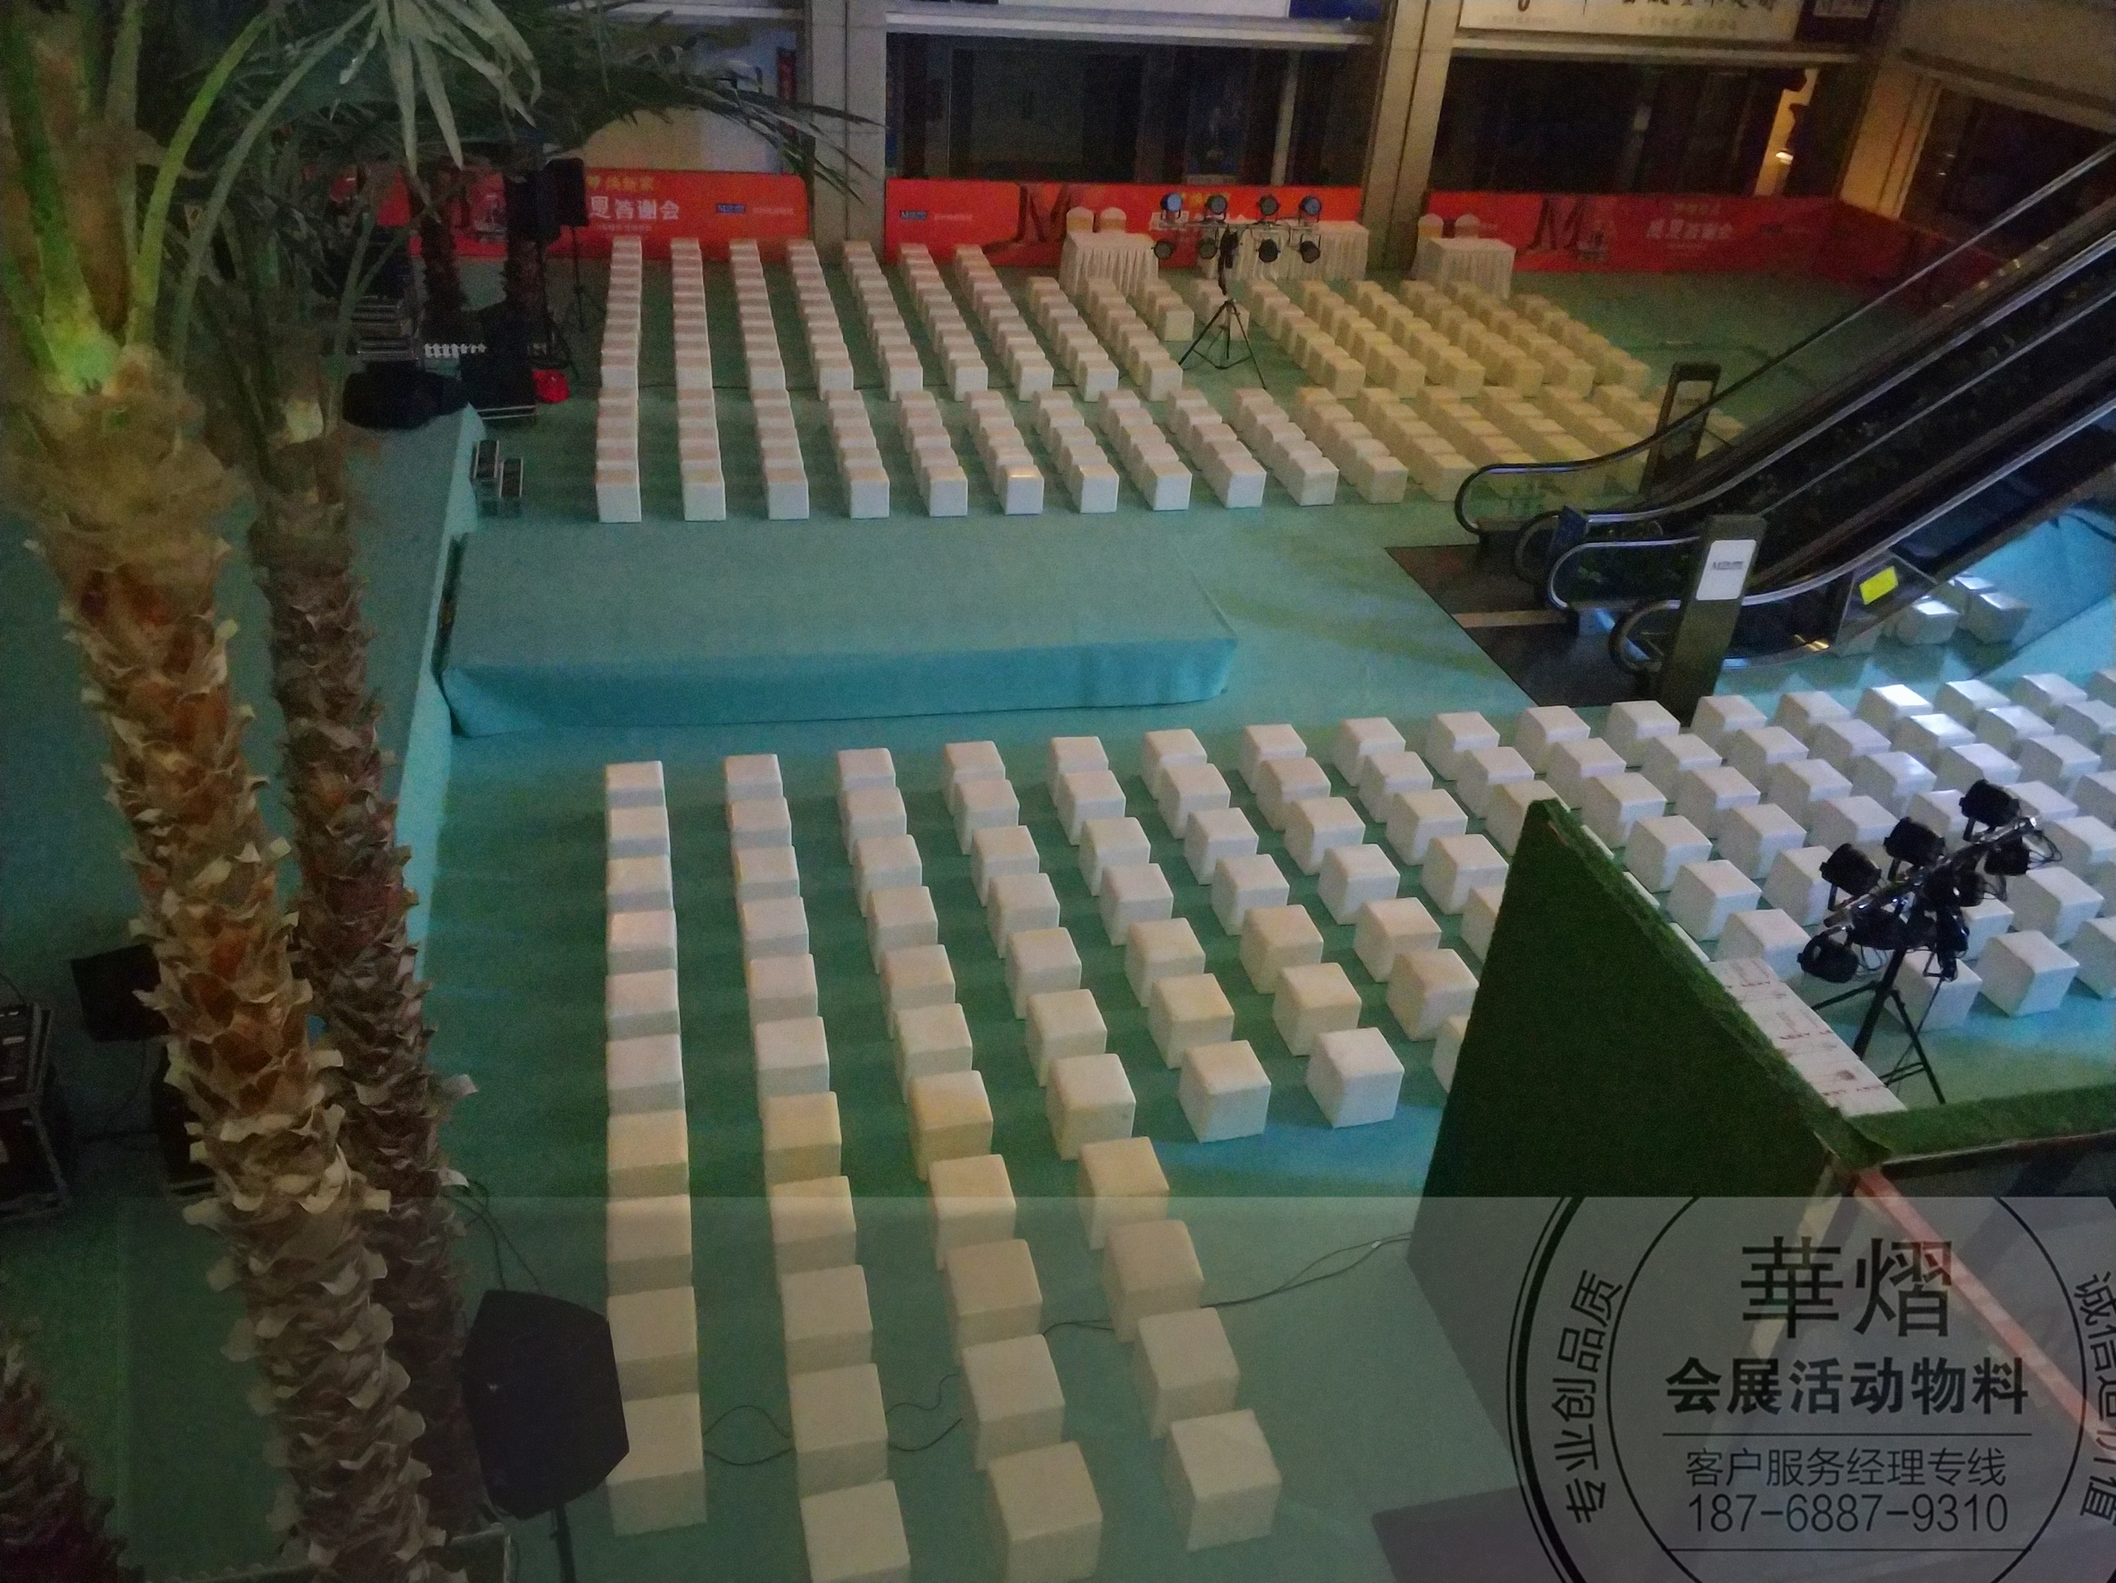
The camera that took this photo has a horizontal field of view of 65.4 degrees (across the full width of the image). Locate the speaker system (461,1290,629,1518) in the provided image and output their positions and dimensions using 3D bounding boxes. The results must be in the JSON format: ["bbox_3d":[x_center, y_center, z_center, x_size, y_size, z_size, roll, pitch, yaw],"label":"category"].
[{"bbox_3d":[-1.770,2.098,5.583,0.438,0.690,0.382,11,33,10],"label":"speaker system"}]

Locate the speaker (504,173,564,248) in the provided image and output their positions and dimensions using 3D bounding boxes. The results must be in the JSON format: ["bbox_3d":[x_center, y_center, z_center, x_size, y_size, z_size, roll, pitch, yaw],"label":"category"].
[{"bbox_3d":[-6.172,-6.894,19.498,0.430,0.730,0.450,21,36,23],"label":"speaker"}]

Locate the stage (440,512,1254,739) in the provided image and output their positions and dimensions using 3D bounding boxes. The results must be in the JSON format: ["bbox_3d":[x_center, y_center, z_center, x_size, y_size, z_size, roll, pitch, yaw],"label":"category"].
[{"bbox_3d":[-1.867,-1.532,14.736,6.480,0.599,2.430,-3,33,-12],"label":"stage"}]

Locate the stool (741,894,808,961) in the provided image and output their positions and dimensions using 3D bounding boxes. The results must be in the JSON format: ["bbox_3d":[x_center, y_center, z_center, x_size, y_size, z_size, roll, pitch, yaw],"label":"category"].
[{"bbox_3d":[-1.844,0.988,10.798,0.400,0.395,0.400,-4,33,-14],"label":"stool"}]

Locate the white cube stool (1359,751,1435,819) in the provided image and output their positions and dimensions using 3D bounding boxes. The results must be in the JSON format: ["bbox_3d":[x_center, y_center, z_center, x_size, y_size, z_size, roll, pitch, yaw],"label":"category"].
[{"bbox_3d":[2.688,-0.031,13.087,0.405,0.386,0.405,-4,33,-13],"label":"white cube stool"}]

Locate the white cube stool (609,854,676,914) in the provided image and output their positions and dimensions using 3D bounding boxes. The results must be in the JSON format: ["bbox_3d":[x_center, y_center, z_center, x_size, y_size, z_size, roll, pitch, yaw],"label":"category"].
[{"bbox_3d":[-2.827,0.730,11.195,0.400,0.395,0.400,-4,33,-13],"label":"white cube stool"}]

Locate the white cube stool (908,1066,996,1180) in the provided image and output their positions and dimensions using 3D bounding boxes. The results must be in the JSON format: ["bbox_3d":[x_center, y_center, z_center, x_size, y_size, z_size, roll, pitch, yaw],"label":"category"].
[{"bbox_3d":[-0.619,1.940,9.588,0.400,0.400,0.400,-4,34,-14],"label":"white cube stool"}]

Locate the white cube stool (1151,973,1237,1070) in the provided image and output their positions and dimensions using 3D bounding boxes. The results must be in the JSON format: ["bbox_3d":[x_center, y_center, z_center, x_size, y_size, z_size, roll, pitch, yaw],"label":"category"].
[{"bbox_3d":[0.852,1.460,10.497,0.405,0.386,0.405,-5,33,-14],"label":"white cube stool"}]

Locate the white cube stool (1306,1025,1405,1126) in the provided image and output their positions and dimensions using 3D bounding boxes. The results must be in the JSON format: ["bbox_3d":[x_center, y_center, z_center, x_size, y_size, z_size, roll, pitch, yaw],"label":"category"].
[{"bbox_3d":[1.841,1.761,10.174,0.400,0.400,0.400,-4,33,-14],"label":"white cube stool"}]

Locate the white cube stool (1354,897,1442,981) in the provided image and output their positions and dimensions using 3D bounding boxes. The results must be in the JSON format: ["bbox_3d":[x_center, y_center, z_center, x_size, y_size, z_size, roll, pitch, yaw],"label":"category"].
[{"bbox_3d":[2.319,1.012,11.255,0.400,0.390,0.395,-5,33,-15],"label":"white cube stool"}]

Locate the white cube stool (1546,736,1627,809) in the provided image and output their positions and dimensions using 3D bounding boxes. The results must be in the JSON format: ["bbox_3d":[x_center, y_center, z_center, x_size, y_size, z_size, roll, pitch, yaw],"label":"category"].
[{"bbox_3d":[4.301,-0.156,13.434,0.400,0.395,0.400,-5,33,-15],"label":"white cube stool"}]

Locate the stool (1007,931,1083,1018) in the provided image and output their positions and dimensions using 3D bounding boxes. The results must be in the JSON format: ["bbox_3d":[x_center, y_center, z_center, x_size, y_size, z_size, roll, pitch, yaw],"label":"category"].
[{"bbox_3d":[-0.103,1.188,10.843,0.400,0.395,0.400,-4,33,-14],"label":"stool"}]

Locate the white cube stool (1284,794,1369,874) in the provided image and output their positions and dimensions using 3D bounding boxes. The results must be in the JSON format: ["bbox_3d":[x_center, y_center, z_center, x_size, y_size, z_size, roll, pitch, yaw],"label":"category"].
[{"bbox_3d":[2.033,0.332,12.493,0.400,0.395,0.402,-4,34,-15],"label":"white cube stool"}]

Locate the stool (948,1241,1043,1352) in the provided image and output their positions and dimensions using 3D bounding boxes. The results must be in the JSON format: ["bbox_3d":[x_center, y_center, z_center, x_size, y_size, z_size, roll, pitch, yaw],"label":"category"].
[{"bbox_3d":[-0.336,2.581,8.303,0.400,0.385,0.400,-4,33,-13],"label":"stool"}]

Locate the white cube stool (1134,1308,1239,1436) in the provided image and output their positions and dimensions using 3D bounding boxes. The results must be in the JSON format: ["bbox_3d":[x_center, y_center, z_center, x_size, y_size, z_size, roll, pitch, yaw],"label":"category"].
[{"bbox_3d":[0.622,2.859,8.099,0.400,0.390,0.401,-4,33,-13],"label":"white cube stool"}]

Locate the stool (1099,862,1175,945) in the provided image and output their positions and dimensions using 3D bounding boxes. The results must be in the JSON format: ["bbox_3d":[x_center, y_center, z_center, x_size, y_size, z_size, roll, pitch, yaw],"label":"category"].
[{"bbox_3d":[0.554,0.792,11.565,0.400,0.400,0.400,-4,33,-13],"label":"stool"}]

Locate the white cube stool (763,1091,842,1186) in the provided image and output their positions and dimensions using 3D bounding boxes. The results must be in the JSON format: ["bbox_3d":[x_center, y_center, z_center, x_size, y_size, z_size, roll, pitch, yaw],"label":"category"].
[{"bbox_3d":[-1.435,1.991,9.255,0.400,0.395,0.400,-3,33,-12],"label":"white cube stool"}]

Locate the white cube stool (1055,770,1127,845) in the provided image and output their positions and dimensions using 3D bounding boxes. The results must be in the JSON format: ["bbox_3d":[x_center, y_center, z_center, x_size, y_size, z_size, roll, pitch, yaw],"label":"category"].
[{"bbox_3d":[0.262,0.123,12.585,0.400,0.395,0.400,-5,33,-15],"label":"white cube stool"}]

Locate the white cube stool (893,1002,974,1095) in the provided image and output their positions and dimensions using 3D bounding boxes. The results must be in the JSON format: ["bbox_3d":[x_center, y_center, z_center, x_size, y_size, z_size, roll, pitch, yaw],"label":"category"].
[{"bbox_3d":[-0.763,1.598,10.100,0.400,0.395,0.400,-4,33,-14],"label":"white cube stool"}]

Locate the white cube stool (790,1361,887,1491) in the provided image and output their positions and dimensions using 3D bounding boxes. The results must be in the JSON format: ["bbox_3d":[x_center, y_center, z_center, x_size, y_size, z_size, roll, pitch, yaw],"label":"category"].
[{"bbox_3d":[-1.010,2.964,7.590,0.400,0.385,0.400,-3,32,-13],"label":"white cube stool"}]

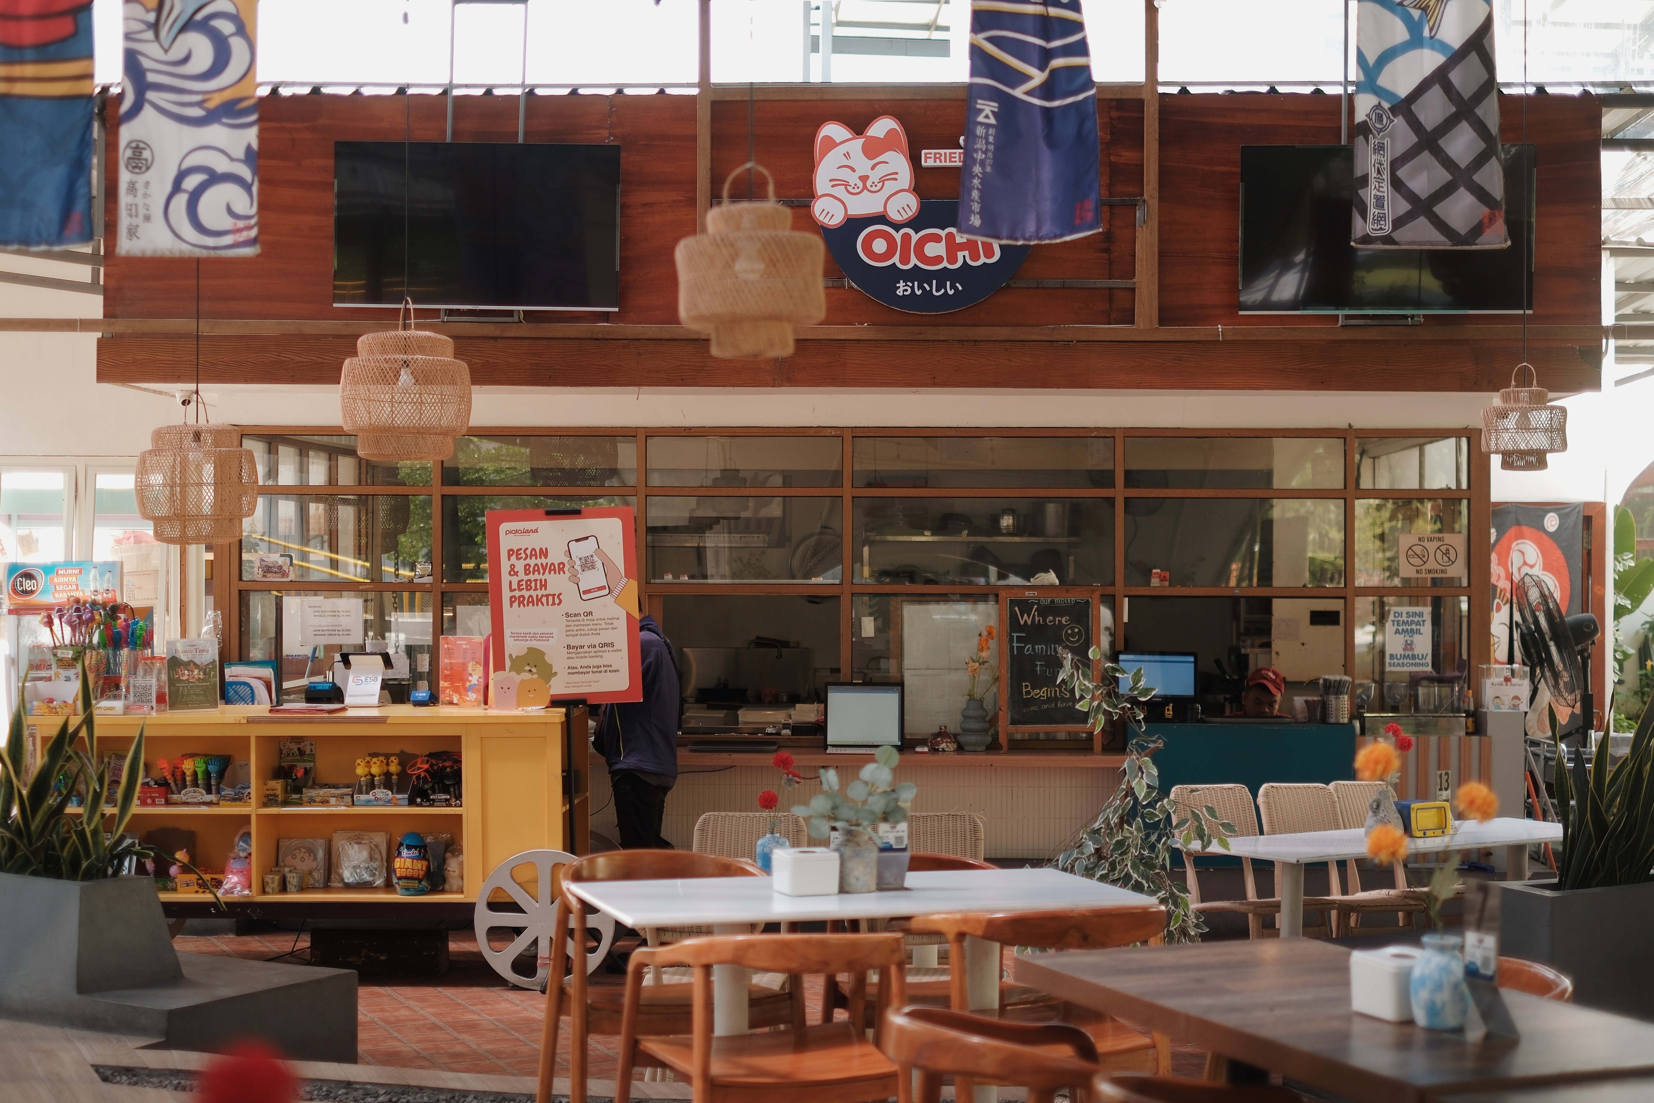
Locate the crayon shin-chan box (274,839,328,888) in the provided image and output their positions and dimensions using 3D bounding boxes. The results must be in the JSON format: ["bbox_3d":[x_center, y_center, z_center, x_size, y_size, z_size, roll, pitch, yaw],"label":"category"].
[{"bbox_3d":[-2.167,1.291,10.070,0.205,0.210,0.050,0,1,6],"label":"crayon shin-chan box"}]

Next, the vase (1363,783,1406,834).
[{"bbox_3d":[1.967,0.927,8.600,0.150,0.200,0.135,0,0,18],"label":"vase"}]

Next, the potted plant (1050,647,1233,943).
[{"bbox_3d":[1.000,1.037,7.800,0.570,1.420,0.520,0,0,0],"label":"potted plant"}]

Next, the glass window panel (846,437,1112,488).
[{"bbox_3d":[0.726,-0.412,11.300,1.211,0.243,0.040,0,1,0],"label":"glass window panel"}]

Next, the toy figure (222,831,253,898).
[{"bbox_3d":[-2.403,1.273,9.950,0.155,0.270,0.140,0,0,-6],"label":"toy figure"}]

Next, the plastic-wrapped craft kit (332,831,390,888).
[{"bbox_3d":[-1.871,1.236,9.750,0.230,0.225,0.050,0,-7,0],"label":"plastic-wrapped craft kit"}]

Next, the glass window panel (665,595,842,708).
[{"bbox_3d":[-0.337,0.459,11.150,0.811,0.515,0.050,0,0,0],"label":"glass window panel"}]

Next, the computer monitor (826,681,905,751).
[{"bbox_3d":[0.168,0.757,11.100,0.370,0.315,0.140,0,1,0],"label":"computer monitor"}]

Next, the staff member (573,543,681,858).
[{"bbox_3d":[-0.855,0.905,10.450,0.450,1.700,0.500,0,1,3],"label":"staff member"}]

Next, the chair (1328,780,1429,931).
[{"bbox_3d":[2.210,1.340,9.360,0.440,0.870,0.500,0,0,-29],"label":"chair"}]

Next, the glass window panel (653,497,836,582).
[{"bbox_3d":[-0.379,-0.056,11.300,0.897,0.405,0.040,0,1,0],"label":"glass window panel"}]

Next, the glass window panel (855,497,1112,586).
[{"bbox_3d":[0.726,-0.045,11.300,1.205,0.414,0.040,0,1,0],"label":"glass window panel"}]

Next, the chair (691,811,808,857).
[{"bbox_3d":[-0.259,1.315,8.120,0.430,0.860,0.520,0,0,2],"label":"chair"}]

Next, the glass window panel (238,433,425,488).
[{"bbox_3d":[-2.272,-0.421,11.250,0.872,0.243,0.040,0,0,0],"label":"glass window panel"}]

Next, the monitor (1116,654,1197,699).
[{"bbox_3d":[1.512,0.580,11.150,0.380,0.250,0.100,0,-7,11],"label":"monitor"}]

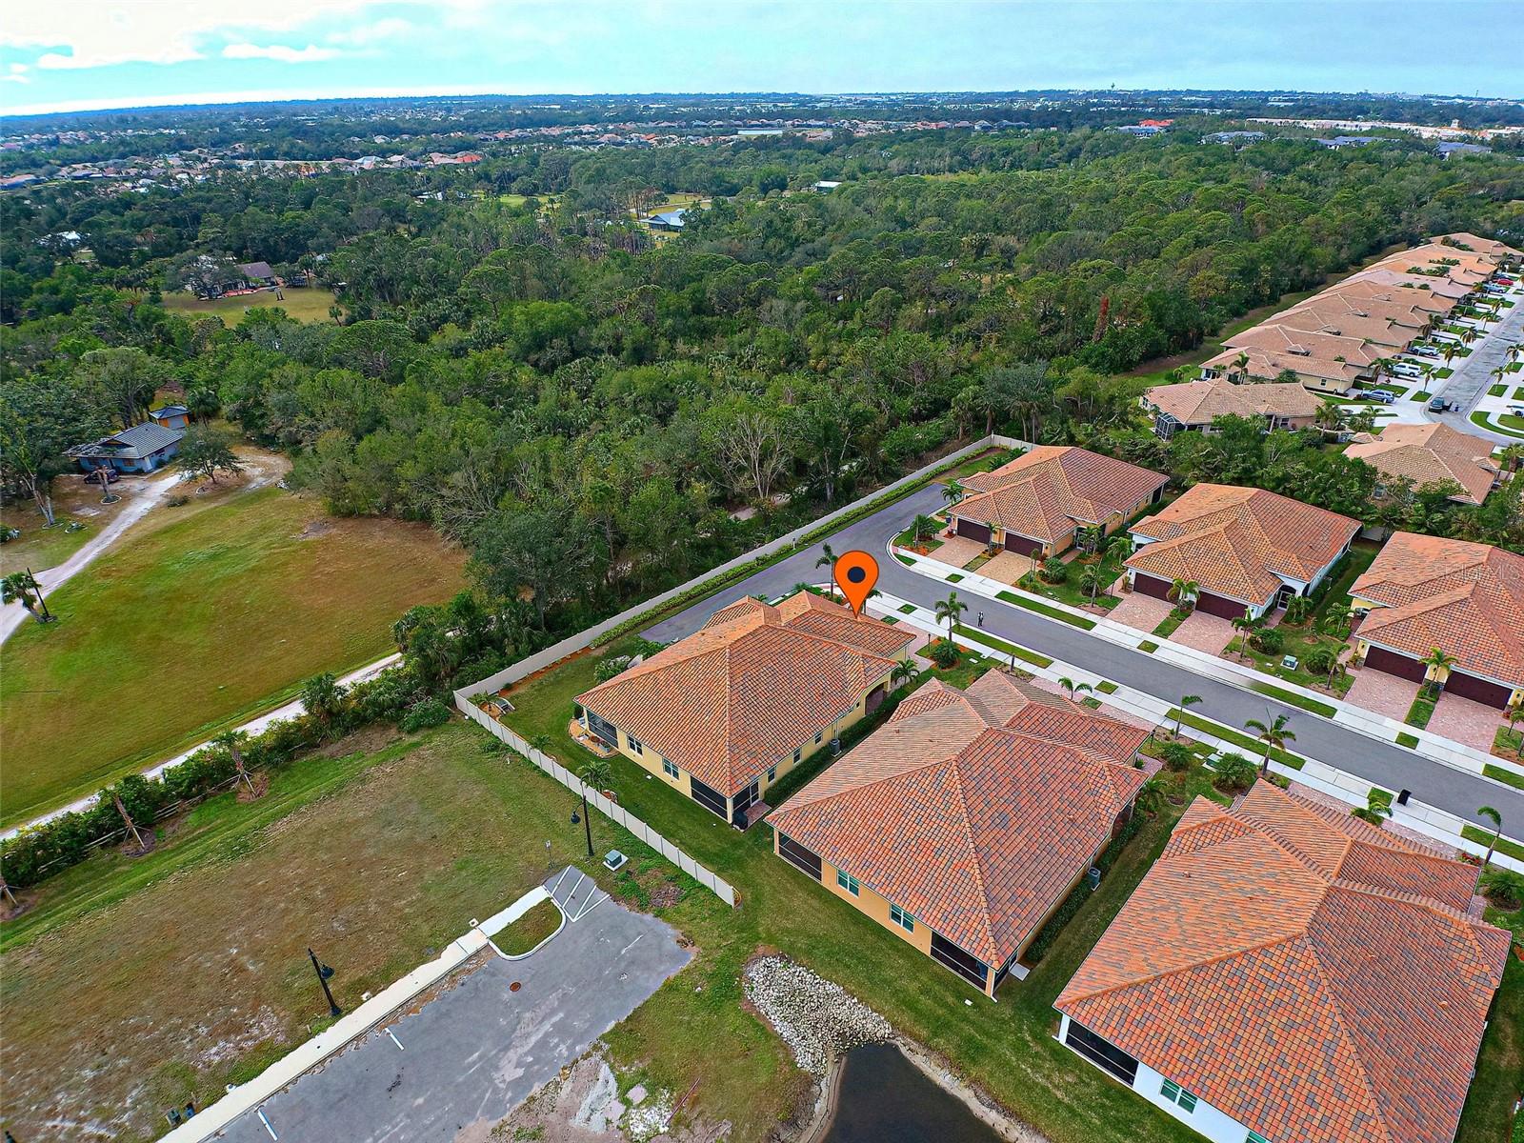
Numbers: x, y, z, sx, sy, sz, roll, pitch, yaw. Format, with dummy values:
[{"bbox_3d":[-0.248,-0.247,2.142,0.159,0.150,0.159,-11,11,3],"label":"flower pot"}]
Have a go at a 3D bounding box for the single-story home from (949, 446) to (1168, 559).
[{"bbox_3d":[38.589,-11.282,98.527,26.000,6.700,18.500,-28,42,-36],"label":"single-story home"}]

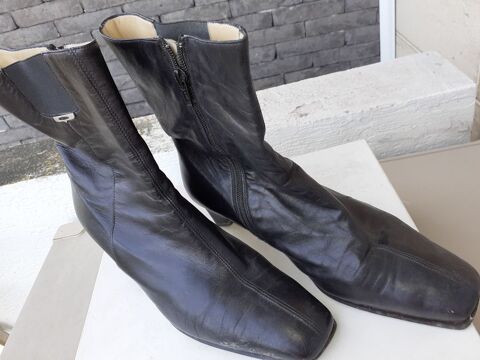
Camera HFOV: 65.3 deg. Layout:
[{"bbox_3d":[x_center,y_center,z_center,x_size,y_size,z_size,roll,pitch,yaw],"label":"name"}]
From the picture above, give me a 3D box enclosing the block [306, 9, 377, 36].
[{"bbox_3d":[0.288,-0.475,1.099,0.200,0.048,0.090,-10,40,9],"label":"block"}]

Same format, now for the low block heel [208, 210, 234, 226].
[{"bbox_3d":[-0.017,0.024,0.428,0.039,0.028,0.042,20,52,37],"label":"low block heel"}]

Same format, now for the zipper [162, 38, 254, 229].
[{"bbox_3d":[-0.018,-0.025,0.311,0.042,0.192,0.021,20,52,37],"label":"zipper"}]

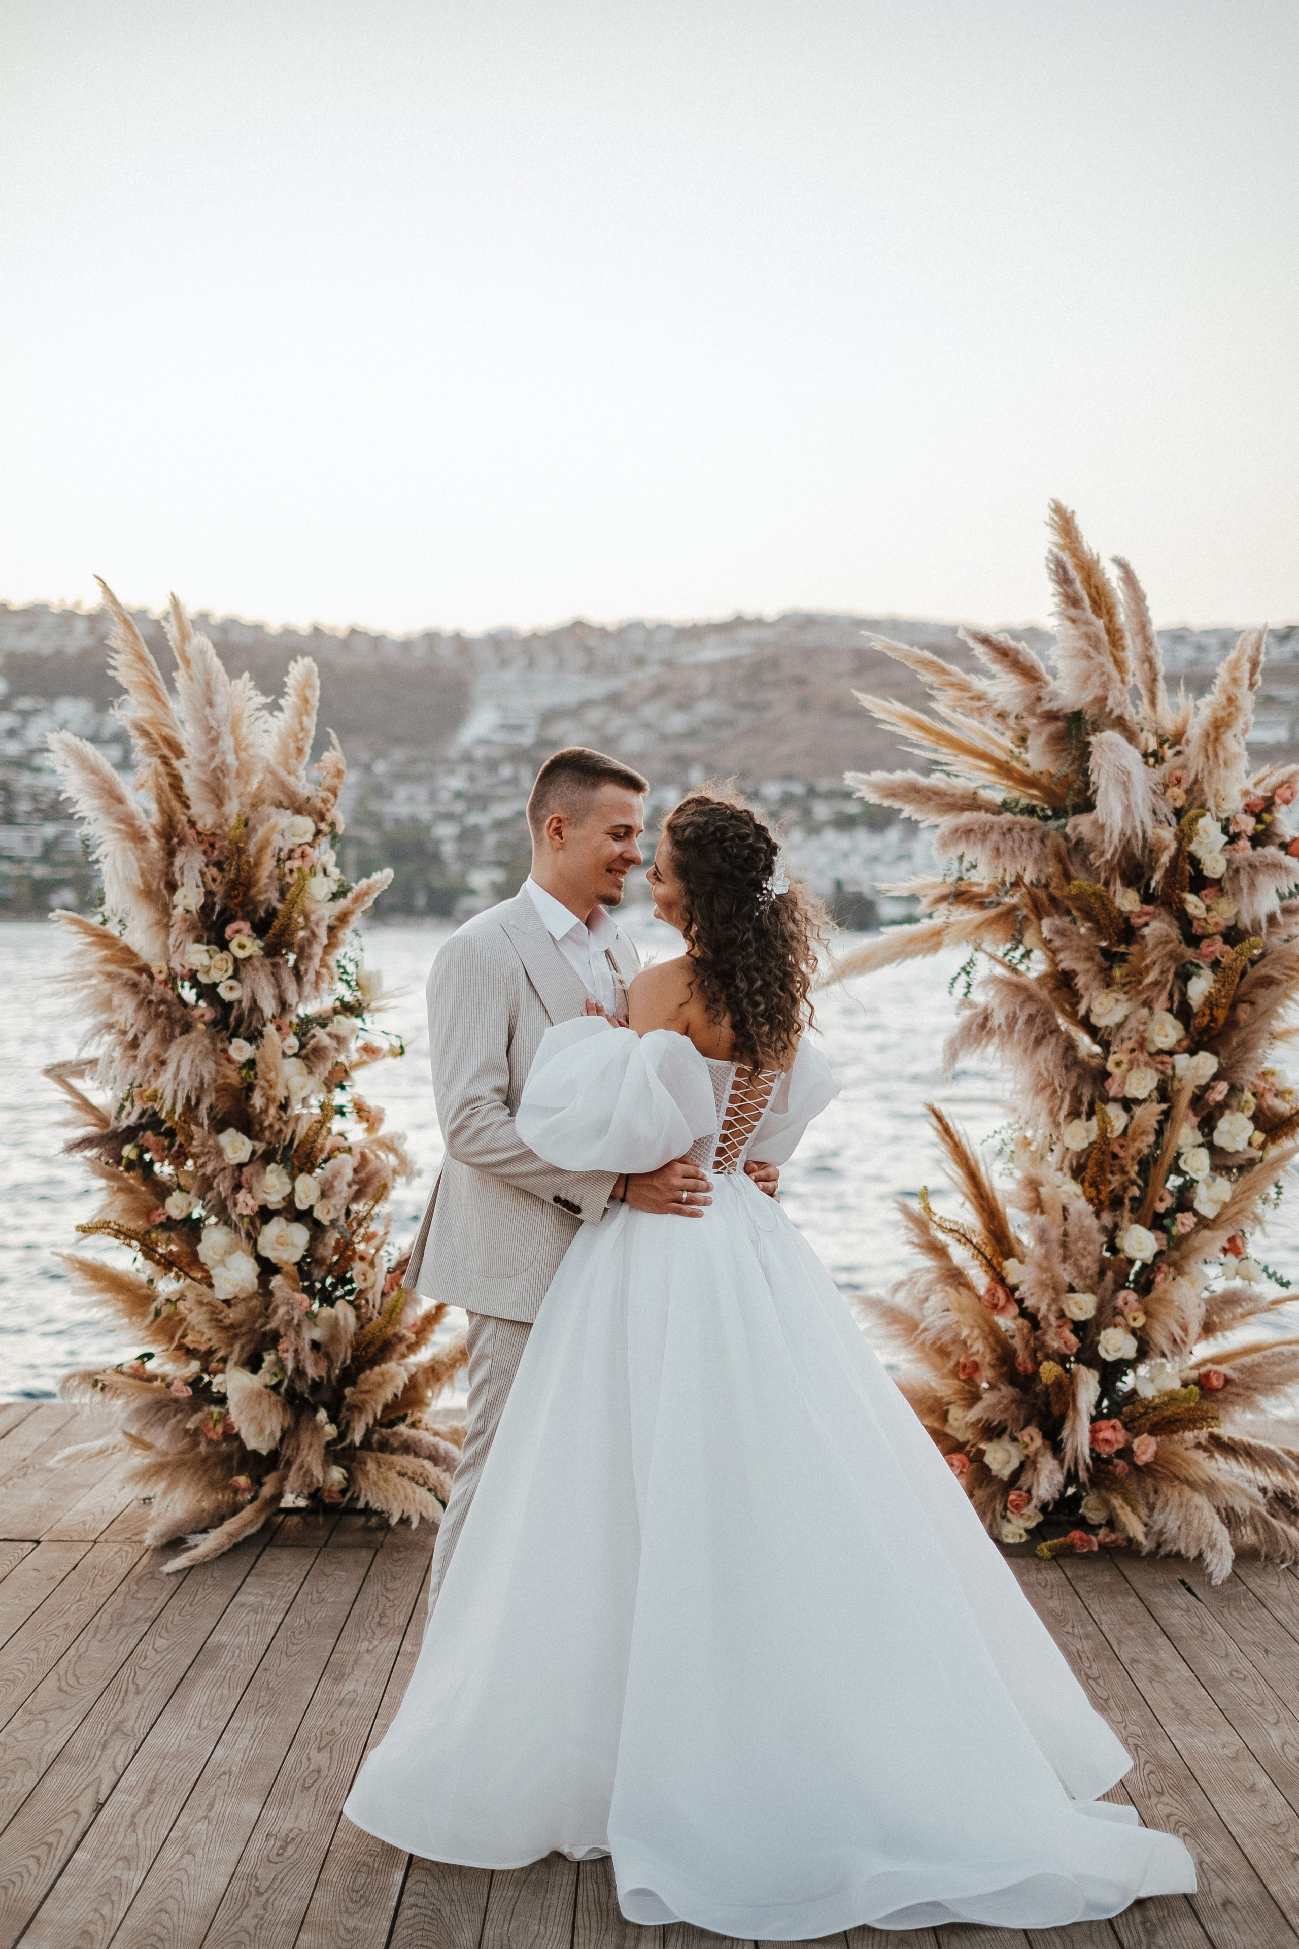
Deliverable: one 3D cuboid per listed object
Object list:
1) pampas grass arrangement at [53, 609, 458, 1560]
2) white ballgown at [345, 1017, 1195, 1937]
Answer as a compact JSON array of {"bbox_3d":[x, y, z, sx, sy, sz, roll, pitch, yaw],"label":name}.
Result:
[{"bbox_3d":[-0.990,0.197,7.185,1.050,2.340,0.980,0,1,-6],"label":"pampas grass arrangement"},{"bbox_3d":[0.280,0.737,4.764,1.200,1.350,1.250,-1,1,-40],"label":"white ballgown"}]

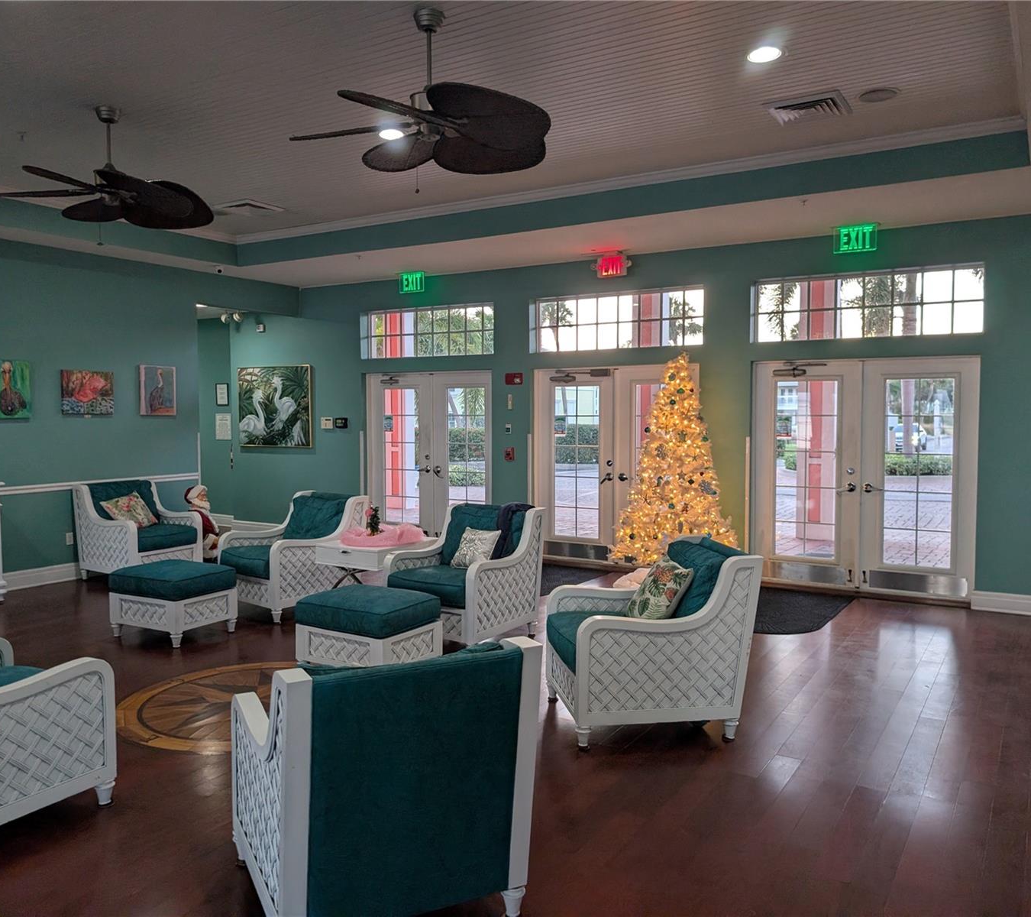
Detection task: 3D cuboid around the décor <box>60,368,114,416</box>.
[{"bbox_3d":[-4.215,-0.646,8.346,0.030,0.427,0.535,2,4,32],"label":"décor"}]

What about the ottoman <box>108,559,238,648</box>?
[{"bbox_3d":[-2.468,1.033,6.118,0.689,0.485,0.546,2,4,28],"label":"ottoman"}]

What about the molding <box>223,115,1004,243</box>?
[{"bbox_3d":[0.069,-2.203,7.143,7.291,0.075,0.075,2,4,32],"label":"molding"}]

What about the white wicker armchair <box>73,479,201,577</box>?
[{"bbox_3d":[-3.648,0.700,8.193,0.910,0.909,0.768,2,4,30],"label":"white wicker armchair"}]

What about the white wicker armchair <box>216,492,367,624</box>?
[{"bbox_3d":[-1.812,0.768,6.971,0.746,0.920,0.935,3,5,39],"label":"white wicker armchair"}]

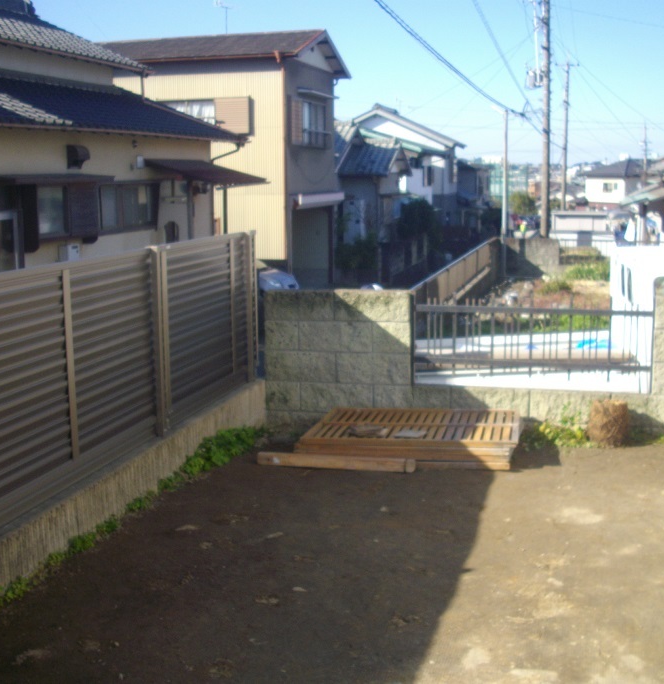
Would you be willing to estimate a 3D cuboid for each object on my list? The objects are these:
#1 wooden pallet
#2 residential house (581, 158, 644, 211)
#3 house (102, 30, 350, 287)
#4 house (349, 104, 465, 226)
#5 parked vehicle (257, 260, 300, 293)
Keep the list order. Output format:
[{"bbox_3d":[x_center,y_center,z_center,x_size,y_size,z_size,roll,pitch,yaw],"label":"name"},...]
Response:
[{"bbox_3d":[0.431,0.570,6.028,1.380,0.190,0.780,1,10,11],"label":"wooden pallet"},{"bbox_3d":[29.529,-14.409,96.033,7.000,7.400,8.500,7,12,38],"label":"residential house"},{"bbox_3d":[-3.791,-4.713,26.473,7.800,6.800,5.300,2,10,16],"label":"house"},{"bbox_3d":[4.462,-9.840,56.160,6.000,7.100,6.000,2,10,16],"label":"house"},{"bbox_3d":[-2.774,-1.226,20.672,3.800,1.500,1.650,2,10,18],"label":"parked vehicle"}]

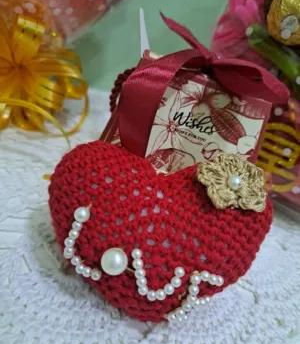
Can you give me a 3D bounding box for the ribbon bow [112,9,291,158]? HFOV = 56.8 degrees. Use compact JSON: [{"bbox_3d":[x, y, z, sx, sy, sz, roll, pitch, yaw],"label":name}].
[{"bbox_3d":[0.035,-0.046,0.178,0.098,0.080,0.045,18,10,3],"label":"ribbon bow"}]

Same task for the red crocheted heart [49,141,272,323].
[{"bbox_3d":[0.007,0.037,0.166,0.131,0.109,0.056,12,7,2],"label":"red crocheted heart"}]

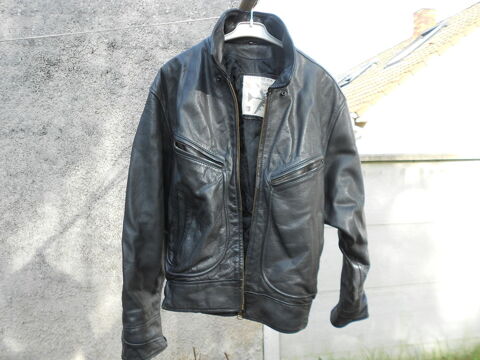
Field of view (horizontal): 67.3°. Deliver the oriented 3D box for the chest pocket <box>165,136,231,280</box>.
[{"bbox_3d":[-0.103,0.061,0.870,0.150,0.335,0.050,0,3,14],"label":"chest pocket"}]

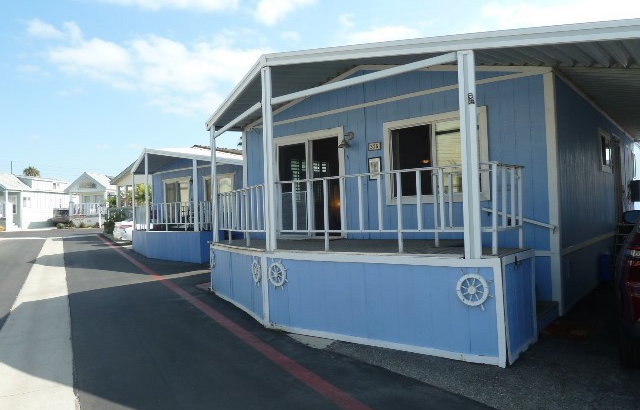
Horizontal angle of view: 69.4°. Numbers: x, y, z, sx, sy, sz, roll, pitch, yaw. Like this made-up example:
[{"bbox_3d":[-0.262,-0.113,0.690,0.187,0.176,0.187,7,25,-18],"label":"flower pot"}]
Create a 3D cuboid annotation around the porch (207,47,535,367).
[{"bbox_3d":[-0.126,-0.211,7.281,6.530,3.750,2.370,-3,-2,39],"label":"porch"}]

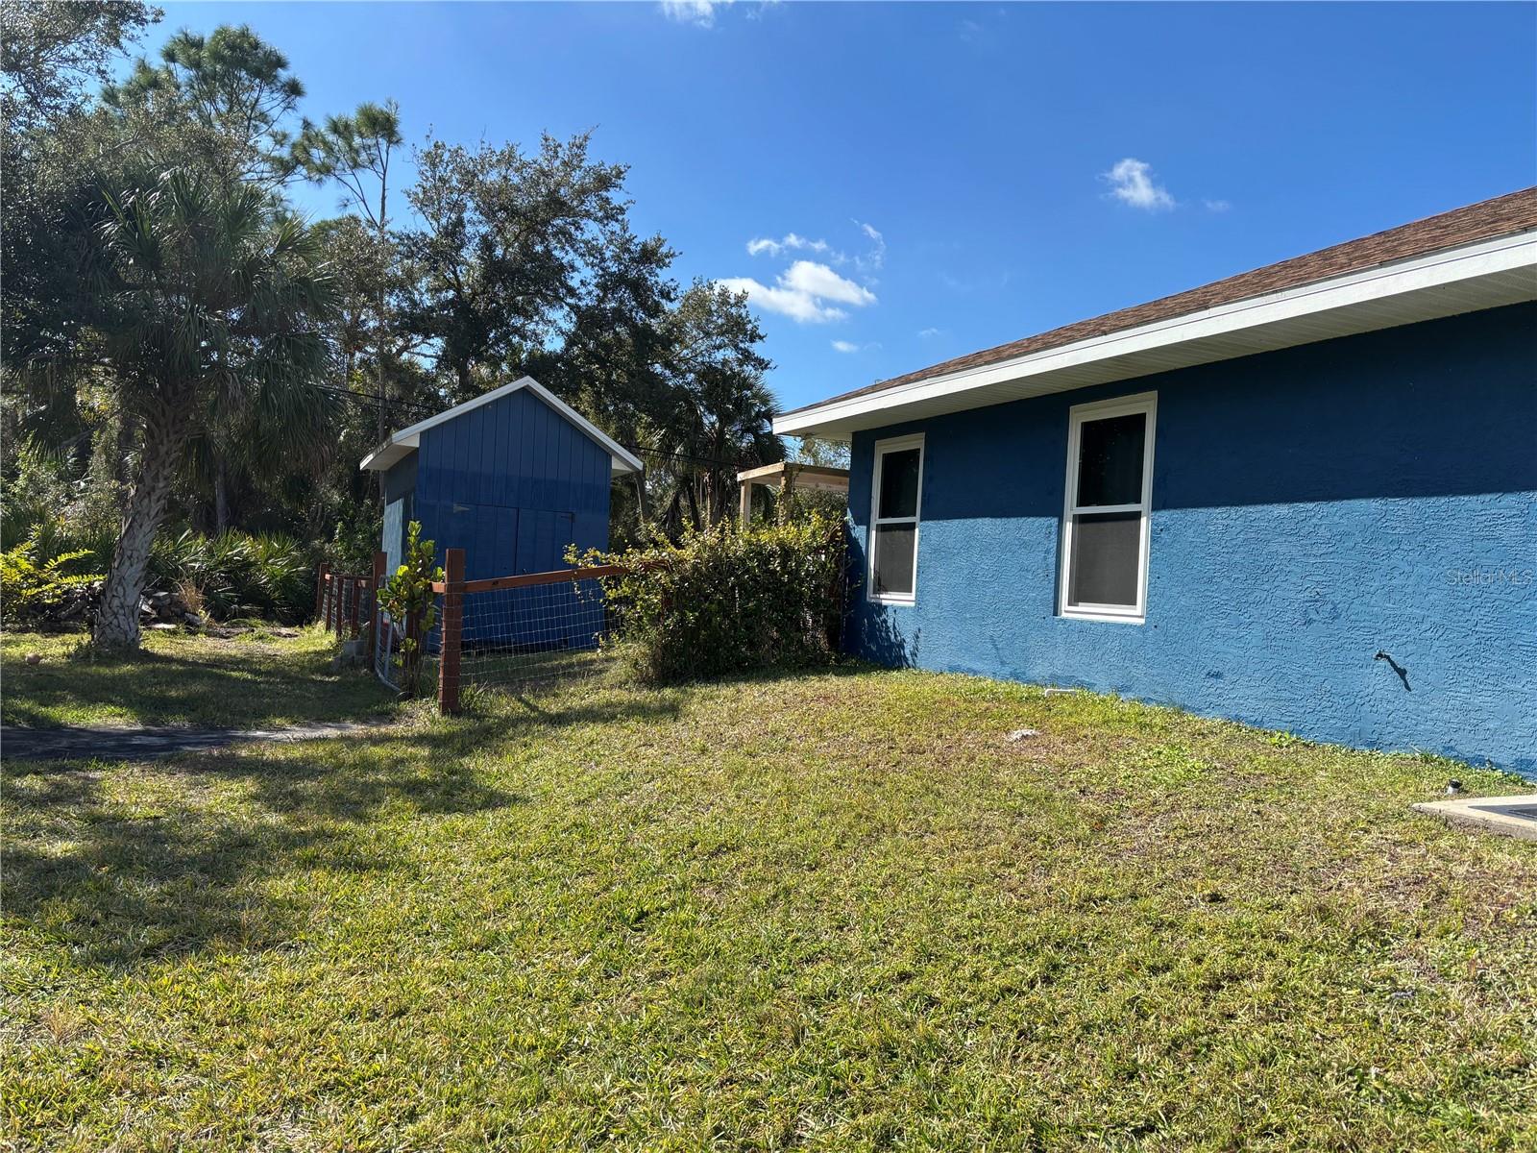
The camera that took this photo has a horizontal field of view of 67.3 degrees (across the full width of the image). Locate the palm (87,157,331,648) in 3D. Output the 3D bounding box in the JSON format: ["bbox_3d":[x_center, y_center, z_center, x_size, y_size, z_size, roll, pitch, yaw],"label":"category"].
[{"bbox_3d":[-7.264,-2.191,15.100,3.000,6.200,3.000,4,0,-24],"label":"palm"}]

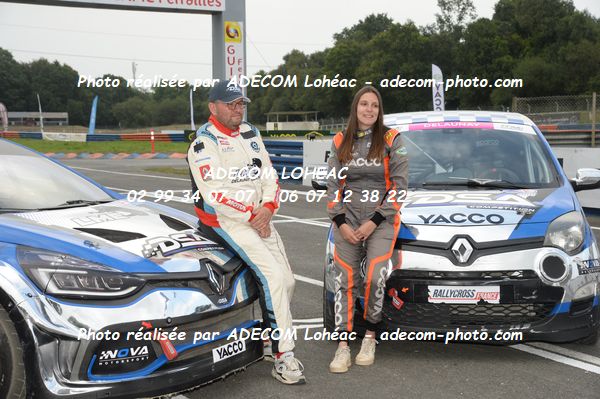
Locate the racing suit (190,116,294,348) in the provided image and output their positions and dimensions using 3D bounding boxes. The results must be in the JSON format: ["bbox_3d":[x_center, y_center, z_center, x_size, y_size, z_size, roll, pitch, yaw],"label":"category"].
[{"bbox_3d":[-0.314,0.194,6.100,0.580,1.300,0.620,-4,6,-40],"label":"racing suit"}]

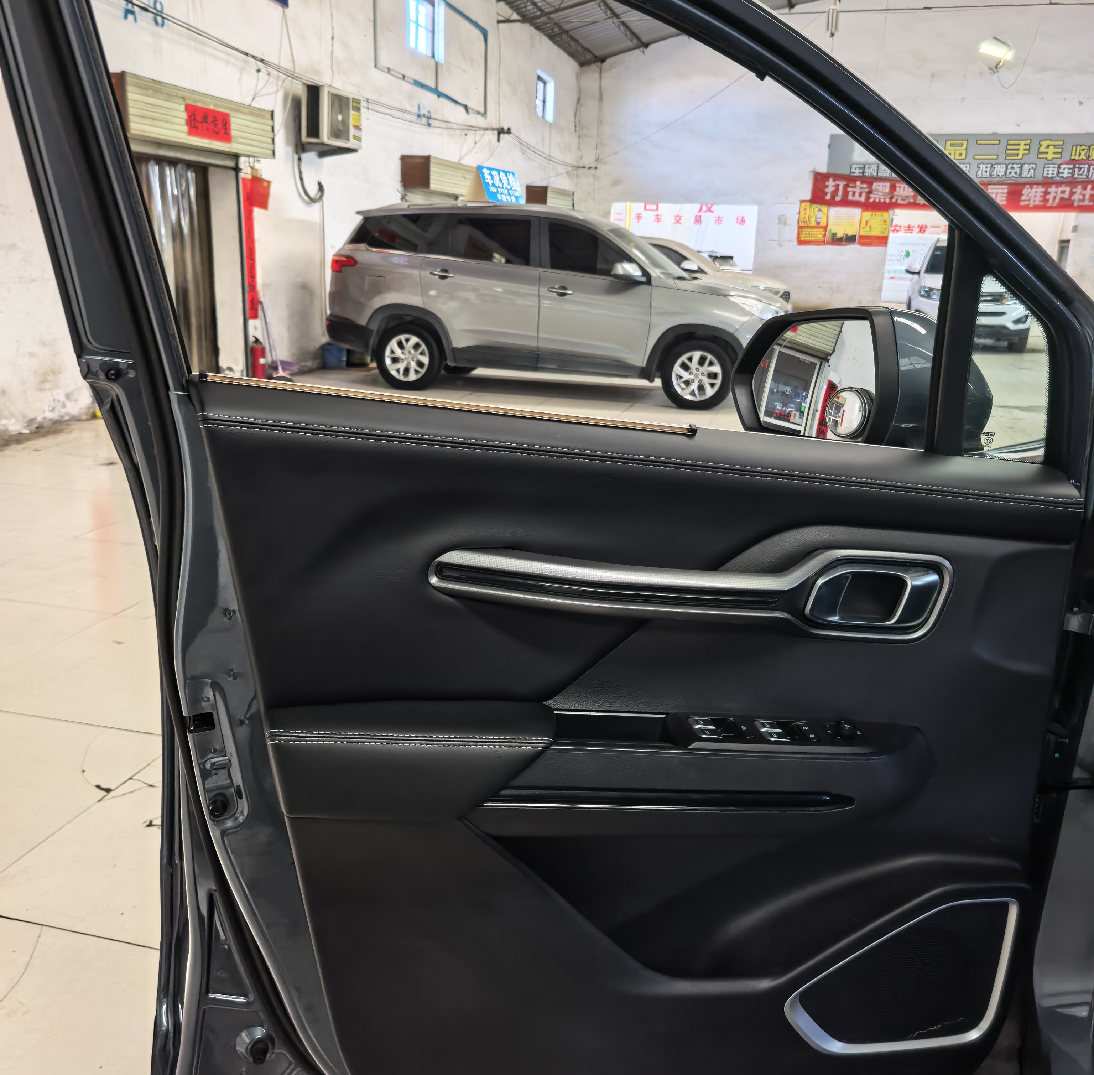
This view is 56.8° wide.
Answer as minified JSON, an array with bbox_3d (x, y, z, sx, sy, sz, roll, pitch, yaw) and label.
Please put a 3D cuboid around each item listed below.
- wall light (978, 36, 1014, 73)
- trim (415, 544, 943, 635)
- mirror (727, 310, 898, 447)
[{"bbox_3d":[8.835,-9.496,19.900,0.660,0.680,0.250,5,16,13],"label":"wall light"},{"bbox_3d":[0.138,0.055,1.000,0.512,0.080,0.055,2,15,-8],"label":"trim"},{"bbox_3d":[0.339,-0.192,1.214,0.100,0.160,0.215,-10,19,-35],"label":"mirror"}]

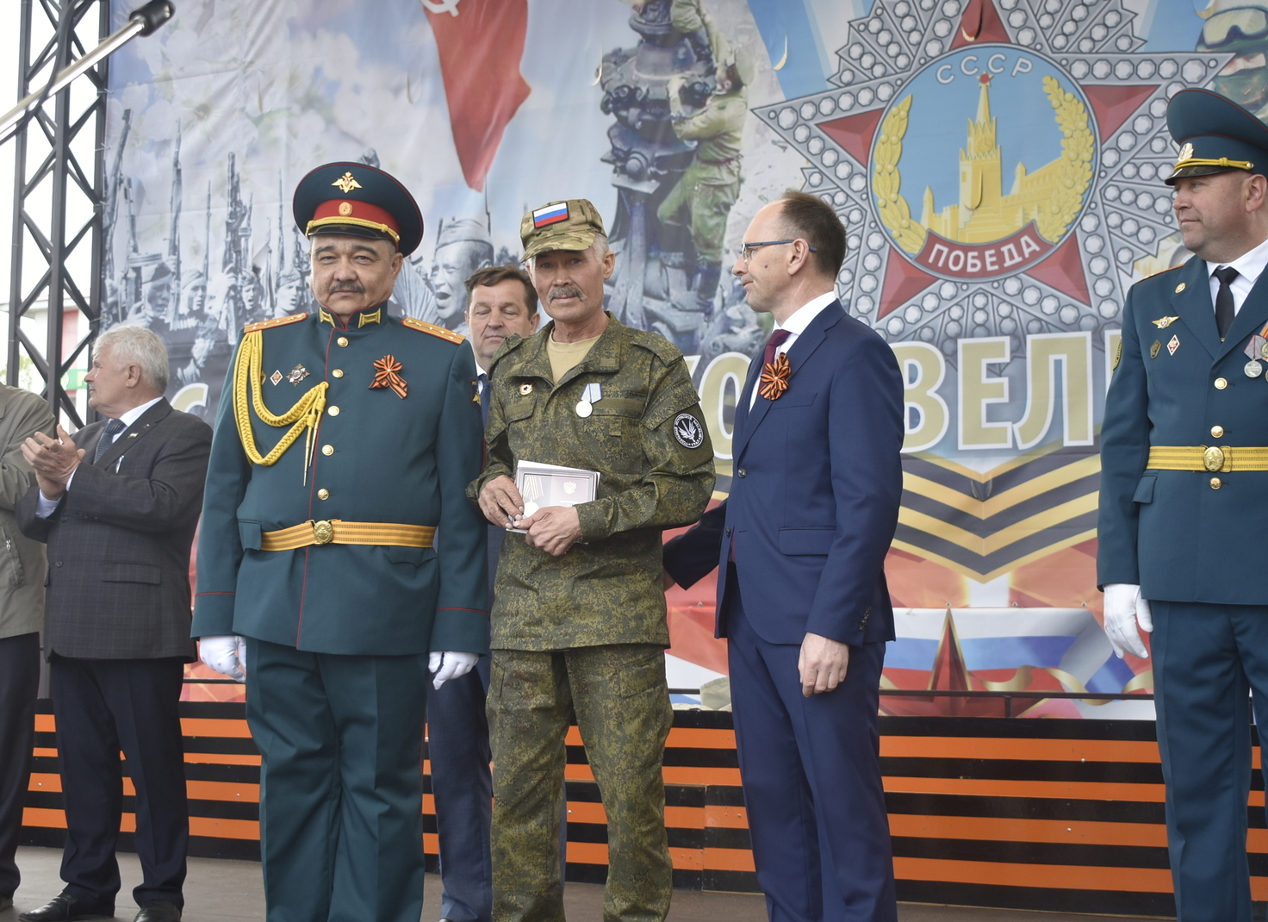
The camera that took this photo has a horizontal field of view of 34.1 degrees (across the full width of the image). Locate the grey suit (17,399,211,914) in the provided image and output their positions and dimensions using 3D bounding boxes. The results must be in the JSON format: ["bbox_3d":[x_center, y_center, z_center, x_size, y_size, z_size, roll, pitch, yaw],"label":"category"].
[{"bbox_3d":[-1.480,0.548,5.900,0.550,1.450,0.460,-4,-6,38],"label":"grey suit"}]

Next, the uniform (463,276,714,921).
[{"bbox_3d":[-0.095,0.379,4.300,0.540,1.400,0.370,-2,-5,21],"label":"uniform"}]

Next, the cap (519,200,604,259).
[{"bbox_3d":[-0.149,-0.487,4.360,0.170,0.130,0.240,-5,-1,25],"label":"cap"}]

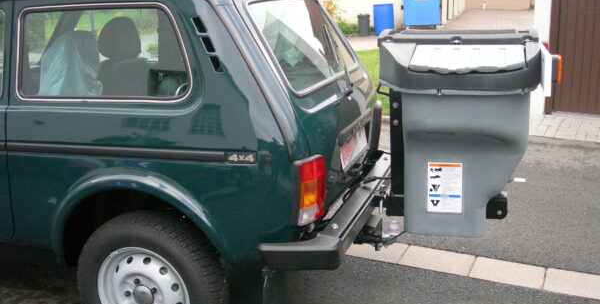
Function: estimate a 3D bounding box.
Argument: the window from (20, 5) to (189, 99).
[{"bbox_3d":[-0.768,-0.385,2.583,0.770,0.365,0.030,3,1,18],"label":"window"}]

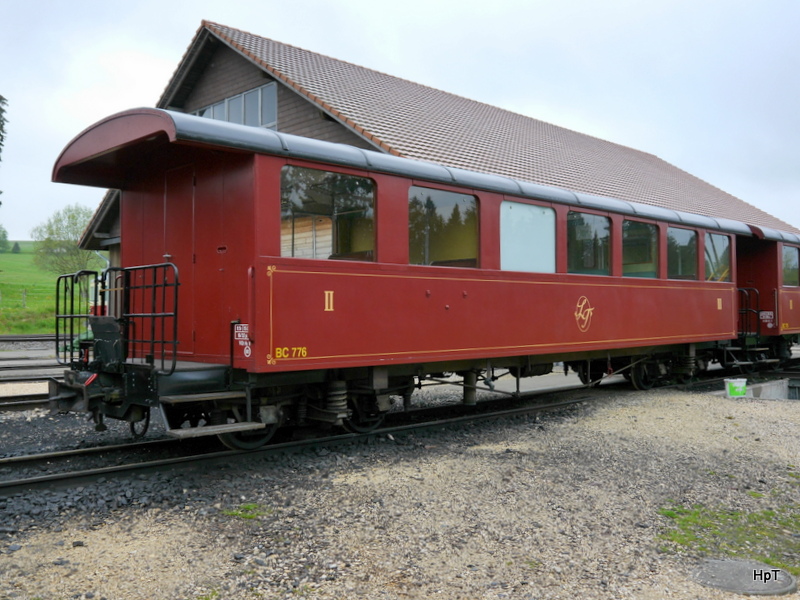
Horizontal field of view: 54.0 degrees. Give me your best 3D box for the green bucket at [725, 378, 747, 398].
[{"bbox_3d":[5.192,1.368,12.150,0.340,0.290,0.330,-1,-1,10],"label":"green bucket"}]

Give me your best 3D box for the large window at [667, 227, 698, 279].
[{"bbox_3d":[4.576,-0.728,12.786,1.075,0.830,0.070,1,-2,-45],"label":"large window"}]

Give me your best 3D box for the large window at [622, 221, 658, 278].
[{"bbox_3d":[3.593,-0.745,11.807,1.078,0.836,0.070,1,-2,-45],"label":"large window"}]

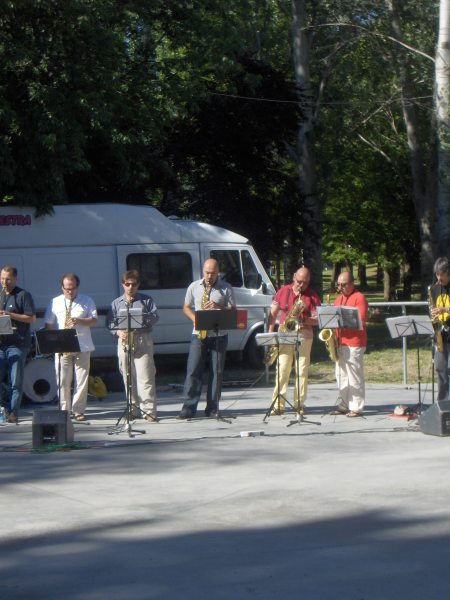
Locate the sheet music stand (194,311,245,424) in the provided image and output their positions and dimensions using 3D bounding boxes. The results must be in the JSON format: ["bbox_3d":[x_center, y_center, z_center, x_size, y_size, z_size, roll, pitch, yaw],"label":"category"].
[{"bbox_3d":[-0.062,0.727,16.028,0.540,1.240,0.480,-1,2,0],"label":"sheet music stand"}]

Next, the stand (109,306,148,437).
[{"bbox_3d":[-1.028,0.721,15.300,0.520,1.280,0.460,-1,1,3],"label":"stand"}]

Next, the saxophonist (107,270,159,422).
[{"bbox_3d":[-1.043,0.513,16.120,0.570,1.700,0.450,-1,2,-3],"label":"saxophonist"}]

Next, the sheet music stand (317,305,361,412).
[{"bbox_3d":[1.255,0.691,15.650,0.520,1.230,0.450,0,1,19],"label":"sheet music stand"}]

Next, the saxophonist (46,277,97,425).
[{"bbox_3d":[-1.745,0.517,16.050,0.600,1.660,0.460,-1,1,13],"label":"saxophonist"}]

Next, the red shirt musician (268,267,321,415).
[{"bbox_3d":[0.789,0.467,16.370,0.560,1.700,0.450,-1,2,-5],"label":"red shirt musician"}]

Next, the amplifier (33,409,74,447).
[{"bbox_3d":[-1.718,1.274,14.194,0.360,0.340,0.460,-1,2,3],"label":"amplifier"}]

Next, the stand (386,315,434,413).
[{"bbox_3d":[2.130,0.736,16.230,0.530,1.120,0.450,-1,2,11],"label":"stand"}]

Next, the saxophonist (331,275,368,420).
[{"bbox_3d":[1.448,0.483,16.271,0.500,1.650,0.400,0,3,38],"label":"saxophonist"}]

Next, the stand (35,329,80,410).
[{"bbox_3d":[-1.816,0.829,15.500,0.520,1.030,0.460,0,1,16],"label":"stand"}]

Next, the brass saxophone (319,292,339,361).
[{"bbox_3d":[1.165,0.301,15.850,0.200,0.750,0.280,0,11,37],"label":"brass saxophone"}]

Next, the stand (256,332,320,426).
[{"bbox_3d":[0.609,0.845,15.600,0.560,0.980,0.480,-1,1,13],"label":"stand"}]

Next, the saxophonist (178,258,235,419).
[{"bbox_3d":[-0.208,0.426,15.950,0.610,1.780,0.480,-1,1,1],"label":"saxophonist"}]

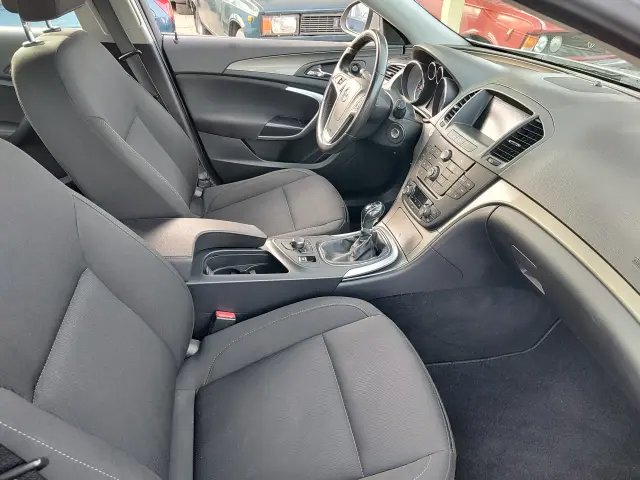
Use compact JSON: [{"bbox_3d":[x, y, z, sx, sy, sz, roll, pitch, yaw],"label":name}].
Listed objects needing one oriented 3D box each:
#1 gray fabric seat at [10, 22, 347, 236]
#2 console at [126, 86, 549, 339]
[{"bbox_3d":[-0.312,-0.244,1.278,0.790,0.740,0.530,-4,34,-11],"label":"gray fabric seat"},{"bbox_3d":[-0.036,-0.051,1.022,0.920,0.630,0.335,-4,34,-11],"label":"console"}]

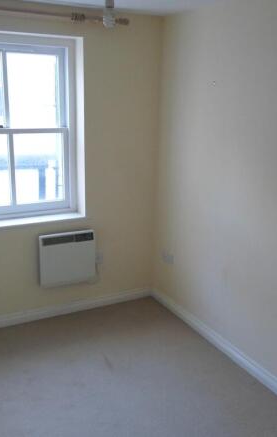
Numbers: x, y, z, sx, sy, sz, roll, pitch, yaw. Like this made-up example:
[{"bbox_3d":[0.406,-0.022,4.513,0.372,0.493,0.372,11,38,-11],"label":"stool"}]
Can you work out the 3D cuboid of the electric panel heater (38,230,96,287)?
[{"bbox_3d":[-0.569,0.327,3.403,0.445,0.420,0.085,-6,17,-27],"label":"electric panel heater"}]

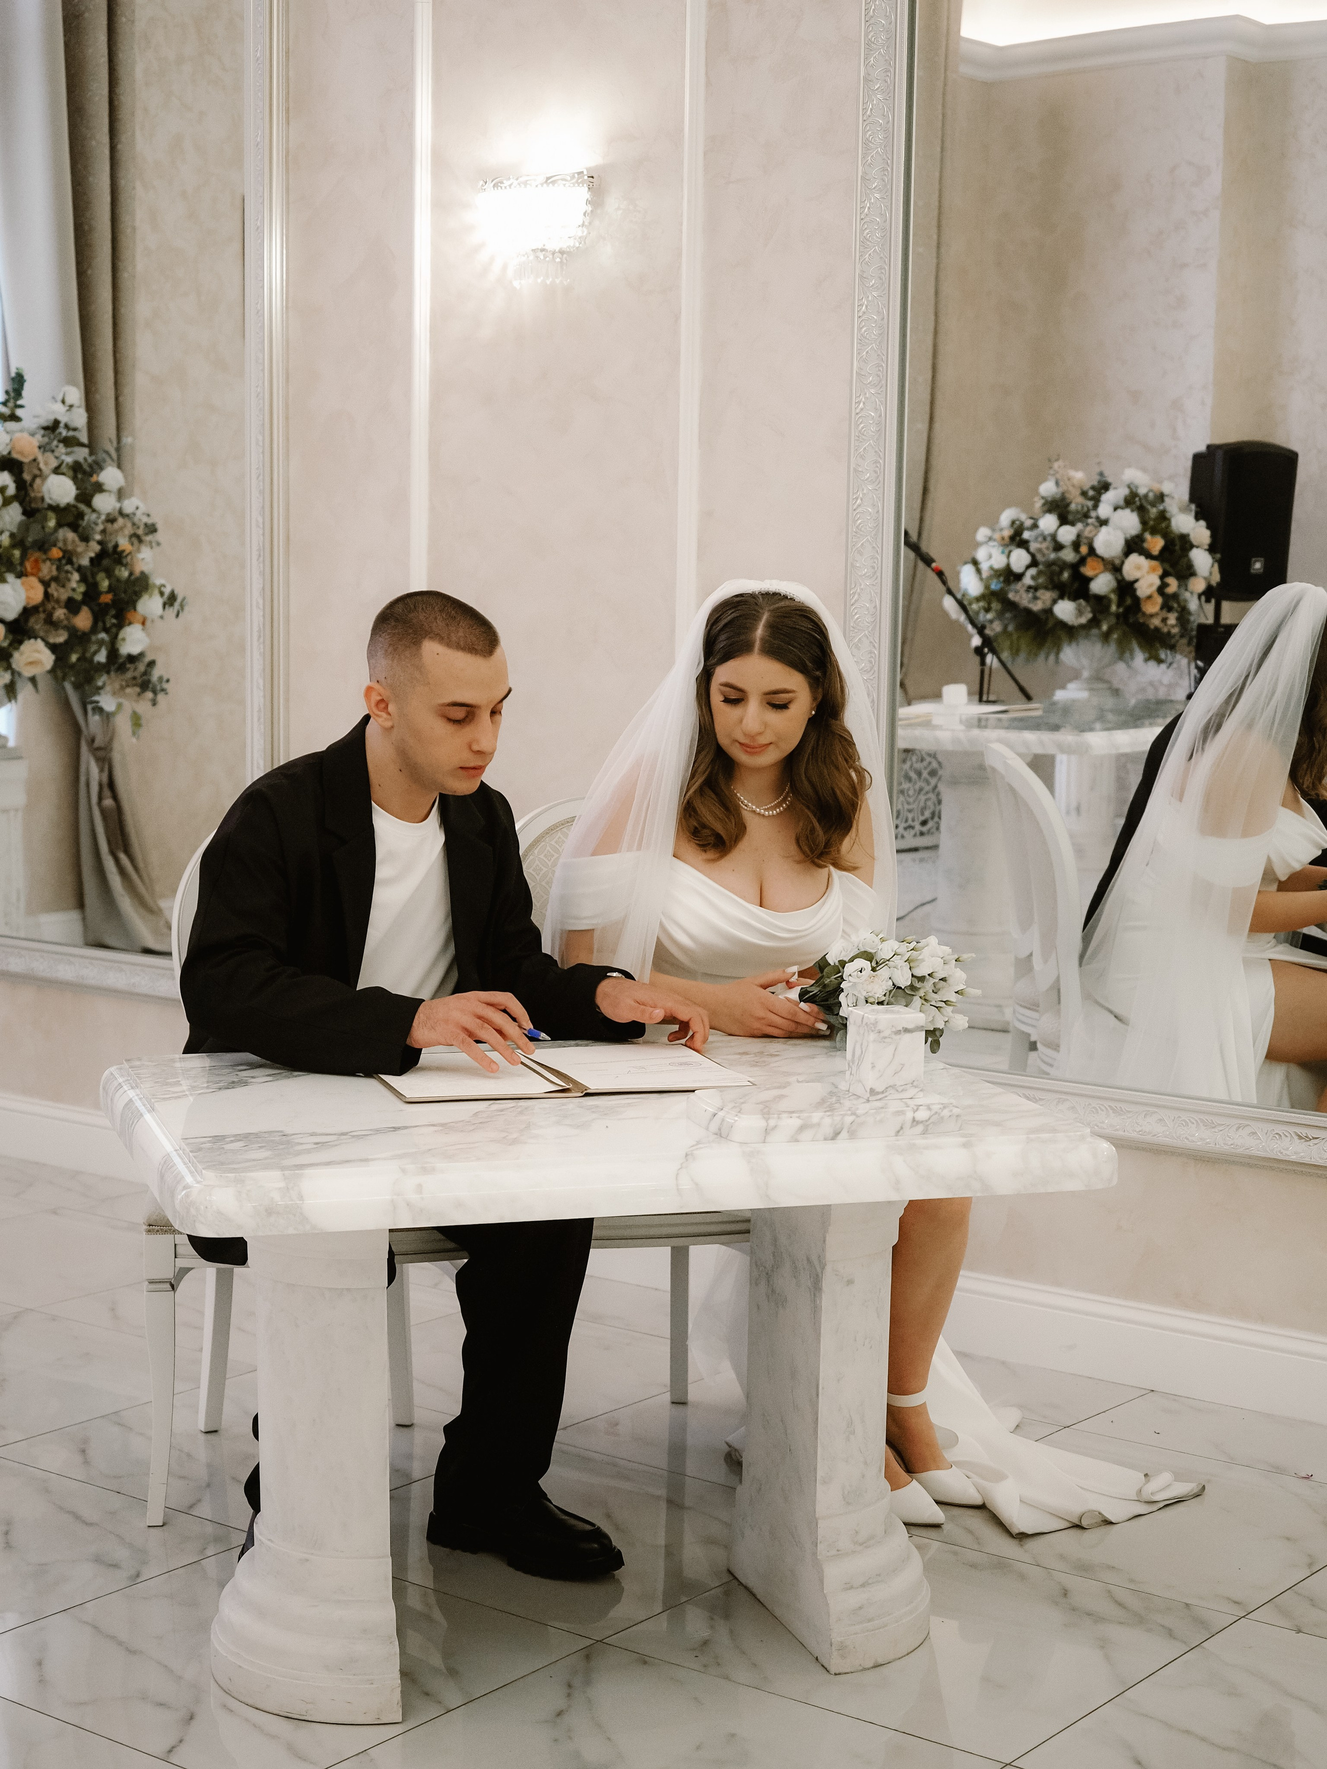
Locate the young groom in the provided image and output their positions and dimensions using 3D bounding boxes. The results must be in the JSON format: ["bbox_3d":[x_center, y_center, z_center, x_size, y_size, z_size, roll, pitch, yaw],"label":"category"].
[{"bbox_3d":[-0.343,0.243,4.026,0.620,1.315,0.750,-2,7,-22],"label":"young groom"}]

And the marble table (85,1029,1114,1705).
[{"bbox_3d":[-0.105,0.607,3.579,1.120,0.705,0.815,-1,7,-17],"label":"marble table"}]

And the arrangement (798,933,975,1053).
[{"bbox_3d":[0.302,0.147,3.870,0.230,0.160,0.190,-1,7,-15],"label":"arrangement"}]

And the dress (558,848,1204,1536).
[{"bbox_3d":[0.299,0.407,4.316,0.900,0.950,0.740,-1,7,-15],"label":"dress"}]

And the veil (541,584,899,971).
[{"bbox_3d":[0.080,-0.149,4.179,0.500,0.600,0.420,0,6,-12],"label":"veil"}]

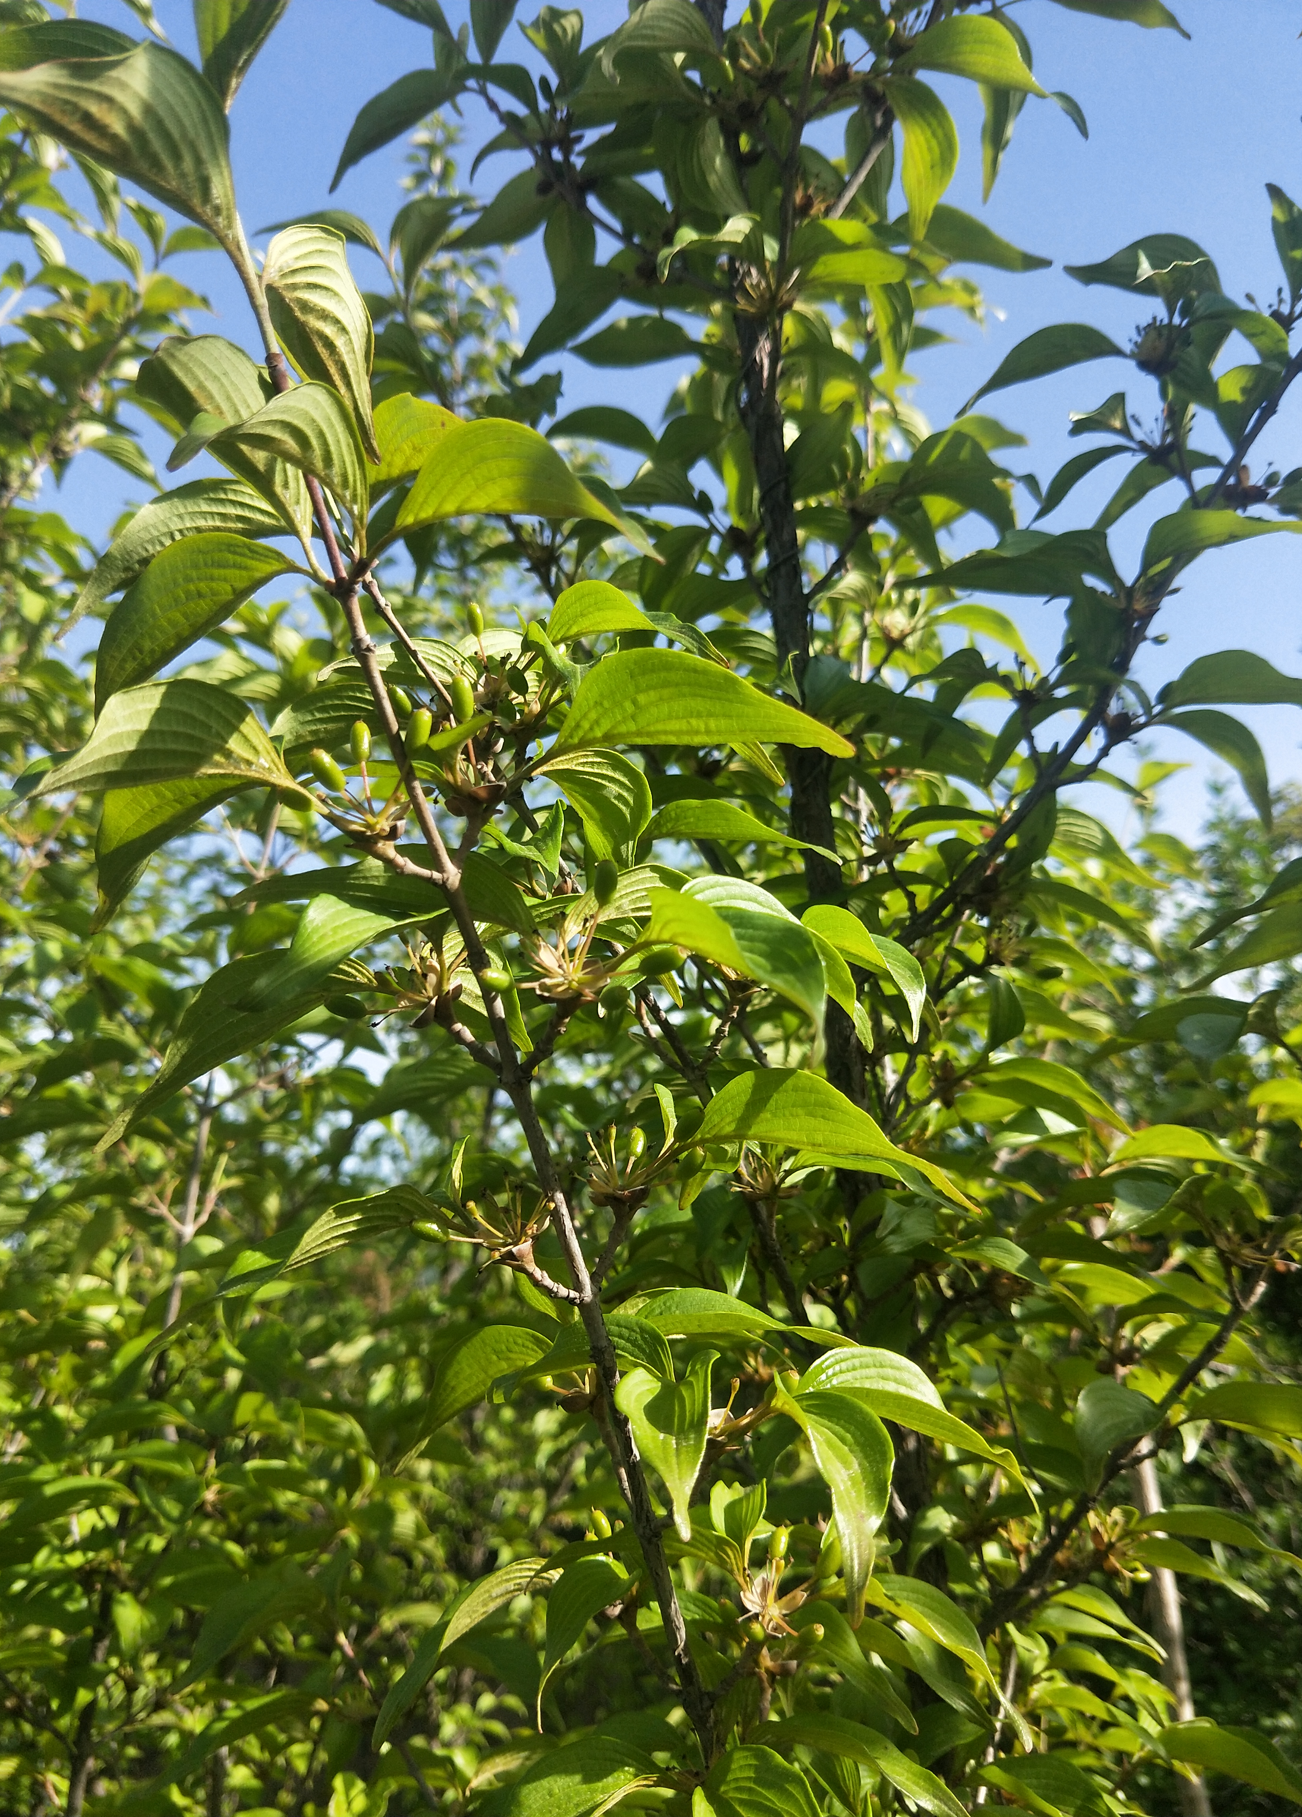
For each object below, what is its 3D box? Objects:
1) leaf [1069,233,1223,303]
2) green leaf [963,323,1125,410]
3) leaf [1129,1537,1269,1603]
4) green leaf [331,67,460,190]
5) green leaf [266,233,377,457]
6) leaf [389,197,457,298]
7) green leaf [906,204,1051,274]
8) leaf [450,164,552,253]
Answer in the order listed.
[{"bbox_3d":[0.262,-0.340,0.700,0.079,0.033,0.030,7,-15,-5],"label":"leaf"},{"bbox_3d":[0.206,-0.290,0.700,0.088,0.020,0.037,-20,-32,17],"label":"green leaf"},{"bbox_3d":[0.267,0.323,0.640,0.068,0.018,0.032,21,18,9],"label":"leaf"},{"bbox_3d":[-0.120,-0.367,0.620,0.074,0.022,0.030,-38,-18,0],"label":"green leaf"},{"bbox_3d":[-0.094,-0.161,0.375,0.024,0.064,0.030,-21,-13,-18],"label":"green leaf"},{"bbox_3d":[-0.116,-0.338,0.670,0.022,0.061,0.032,6,-18,39],"label":"leaf"},{"bbox_3d":[0.164,-0.337,0.660,0.070,0.020,0.029,16,-18,0],"label":"green leaf"},{"bbox_3d":[-0.073,-0.346,0.650,0.060,0.021,0.030,-37,-17,-6],"label":"leaf"}]

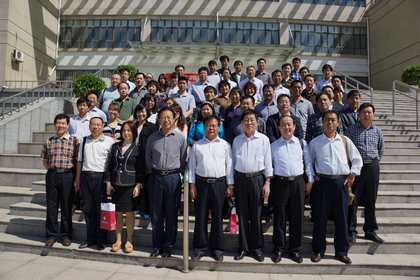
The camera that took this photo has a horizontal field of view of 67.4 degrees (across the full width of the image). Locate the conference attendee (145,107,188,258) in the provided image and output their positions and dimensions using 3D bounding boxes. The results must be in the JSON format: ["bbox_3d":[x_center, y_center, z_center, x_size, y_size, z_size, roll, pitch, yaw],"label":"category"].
[{"bbox_3d":[-0.518,0.481,3.745,0.510,1.750,0.310,0,-1,0],"label":"conference attendee"}]

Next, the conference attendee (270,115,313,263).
[{"bbox_3d":[0.943,0.550,3.667,0.500,1.679,0.310,0,-1,11],"label":"conference attendee"}]

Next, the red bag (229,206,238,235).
[{"bbox_3d":[0.283,0.965,3.800,0.090,0.320,0.220,0,0,13],"label":"red bag"}]

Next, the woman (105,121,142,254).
[{"bbox_3d":[-1.090,0.581,3.970,0.480,1.610,0.300,0,0,-5],"label":"woman"}]

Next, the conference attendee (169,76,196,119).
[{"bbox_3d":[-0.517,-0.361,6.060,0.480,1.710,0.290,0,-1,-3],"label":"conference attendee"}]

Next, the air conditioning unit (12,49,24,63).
[{"bbox_3d":[-10.970,-4.830,18.000,0.310,0.570,0.820,0,0,-6],"label":"air conditioning unit"}]

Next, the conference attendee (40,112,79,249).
[{"bbox_3d":[-1.907,0.525,4.000,0.500,1.690,0.320,1,0,-10],"label":"conference attendee"}]

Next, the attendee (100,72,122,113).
[{"bbox_3d":[-2.040,-0.508,6.650,0.500,1.740,0.300,0,0,-10],"label":"attendee"}]

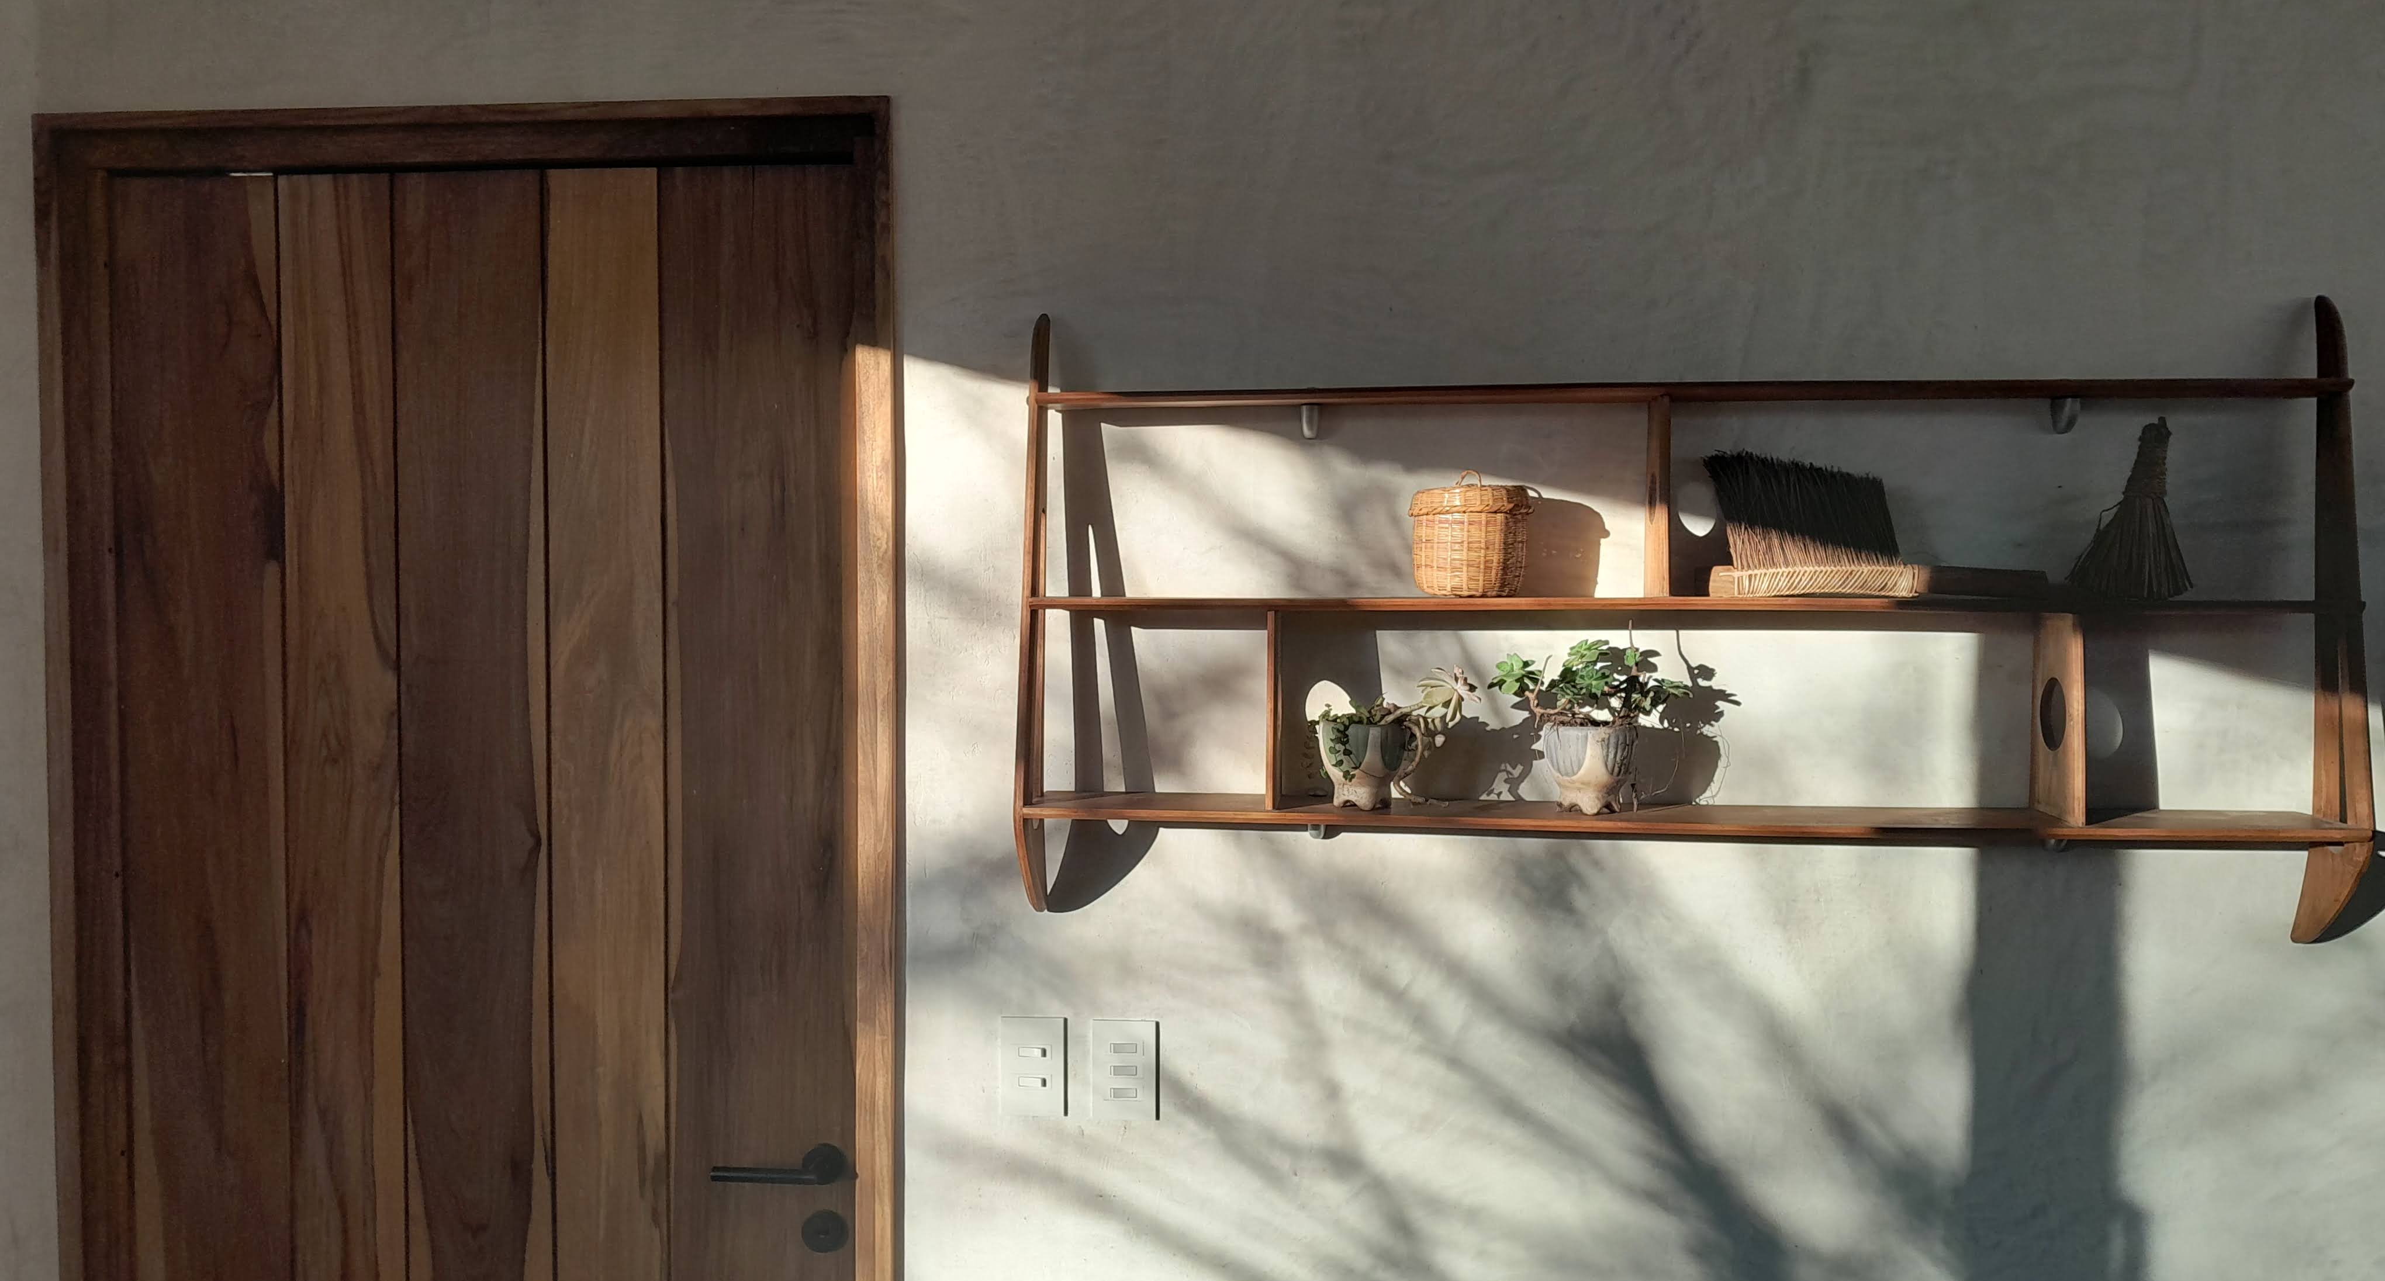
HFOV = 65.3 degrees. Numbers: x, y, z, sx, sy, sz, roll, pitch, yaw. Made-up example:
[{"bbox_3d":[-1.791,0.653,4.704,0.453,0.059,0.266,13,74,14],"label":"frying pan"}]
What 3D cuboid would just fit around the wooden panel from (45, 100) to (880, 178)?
[{"bbox_3d":[-0.871,-0.603,2.244,1.055,0.062,0.090,0,2,6],"label":"wooden panel"}]

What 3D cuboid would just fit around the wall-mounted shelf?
[{"bbox_3d":[0.507,-0.024,2.006,1.388,0.692,0.166,0,2,6],"label":"wall-mounted shelf"}]

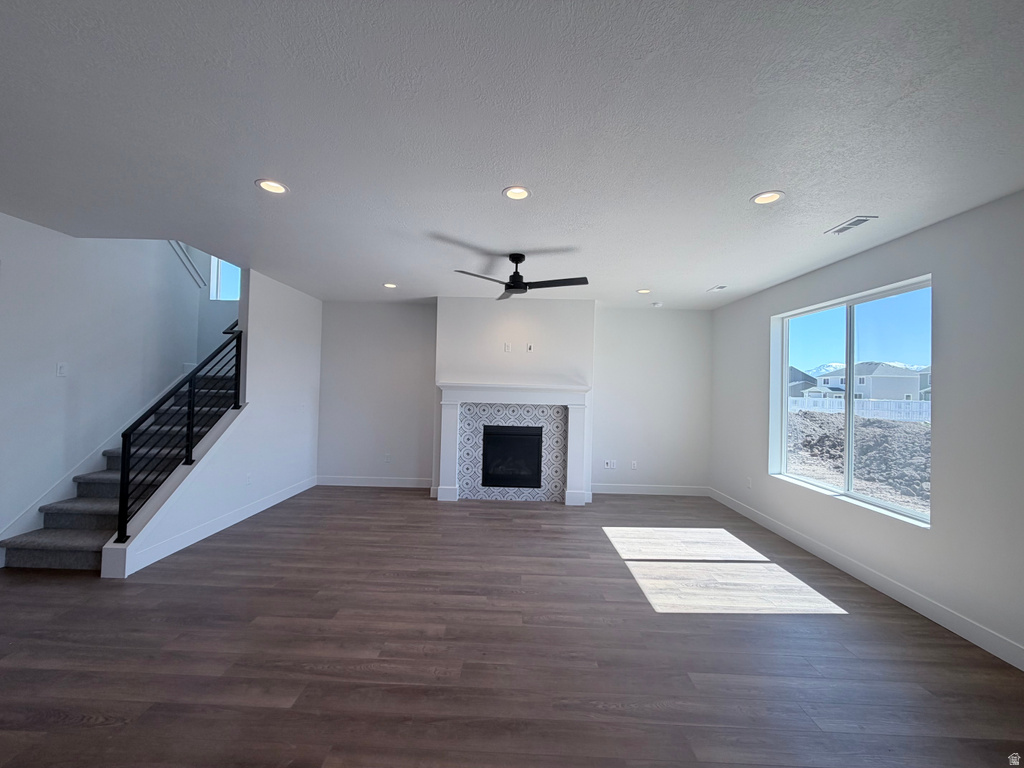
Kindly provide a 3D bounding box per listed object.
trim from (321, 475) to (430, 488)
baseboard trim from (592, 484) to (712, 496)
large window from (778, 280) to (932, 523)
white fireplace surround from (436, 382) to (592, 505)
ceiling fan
[{"bbox_3d":[-2.005,1.467,6.156,1.823,0.138,0.020,2,-1,0],"label":"trim"},{"bbox_3d":[2.000,1.573,6.123,1.836,0.138,0.020,2,-1,0],"label":"baseboard trim"},{"bbox_3d":[3.048,0.123,3.809,0.130,1.790,1.830,2,-1,0],"label":"large window"},{"bbox_3d":[0.013,0.798,5.559,2.040,1.570,0.240,2,-1,0],"label":"white fireplace surround"},{"bbox_3d":[0.099,-1.010,3.861,1.200,0.355,1.180,2,-1,0],"label":"ceiling fan"}]

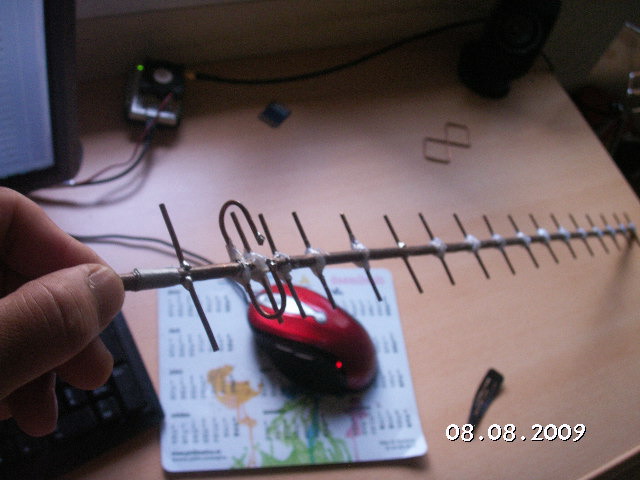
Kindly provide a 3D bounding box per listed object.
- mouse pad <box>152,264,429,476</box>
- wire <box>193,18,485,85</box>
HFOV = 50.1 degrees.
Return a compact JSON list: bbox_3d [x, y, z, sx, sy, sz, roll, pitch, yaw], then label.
[{"bbox_3d":[-0.027,0.107,0.619,0.230,0.004,0.186,2,59,-17],"label":"mouse pad"},{"bbox_3d":[0.044,-0.227,0.832,0.440,0.030,0.045,-14,65,-25],"label":"wire"}]

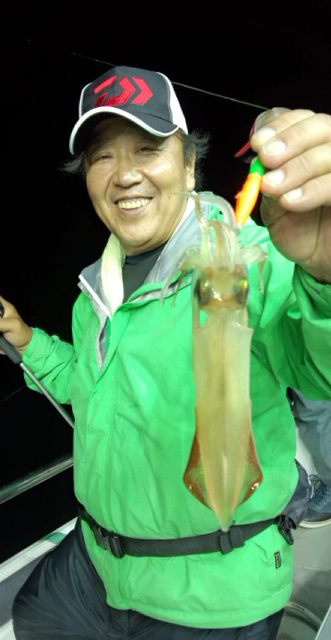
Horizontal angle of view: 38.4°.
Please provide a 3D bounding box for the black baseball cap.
[{"bbox_3d":[-0.059,-0.326,0.725,0.175,0.138,0.265,-4,6,12],"label":"black baseball cap"}]

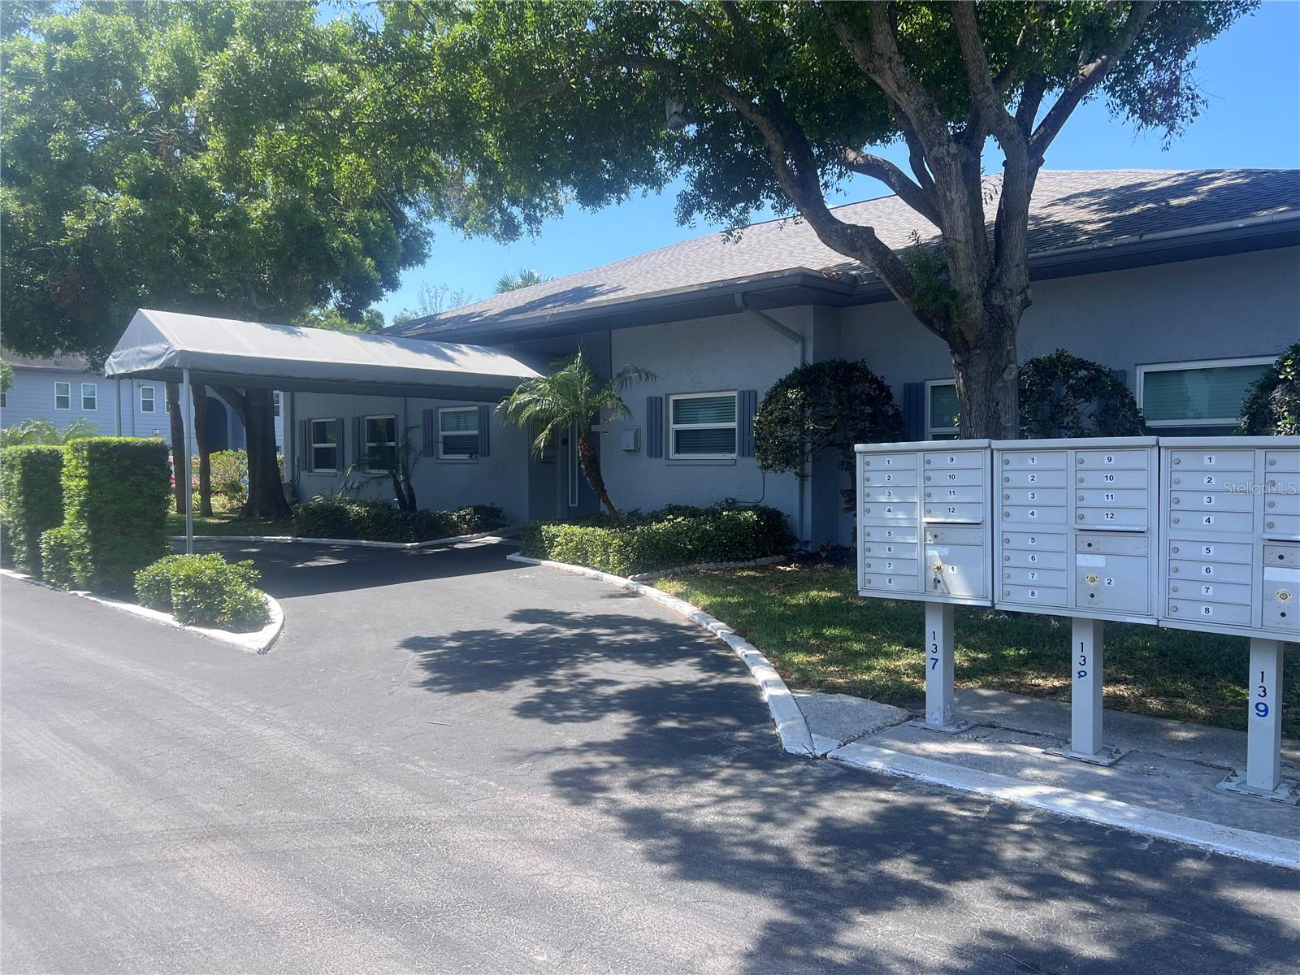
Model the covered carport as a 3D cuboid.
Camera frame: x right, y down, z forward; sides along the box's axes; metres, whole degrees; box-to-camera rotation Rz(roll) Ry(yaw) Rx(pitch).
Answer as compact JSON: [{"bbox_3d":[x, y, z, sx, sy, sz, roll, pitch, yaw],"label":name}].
[{"bbox_3d":[-5.176,-0.821,16.361,3.070,3.630,6.250,1,2,45],"label":"covered carport"}]

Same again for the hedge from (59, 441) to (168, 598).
[{"bbox_3d":[-6.307,0.307,11.574,0.980,1.700,0.900,1,2,45],"label":"hedge"}]

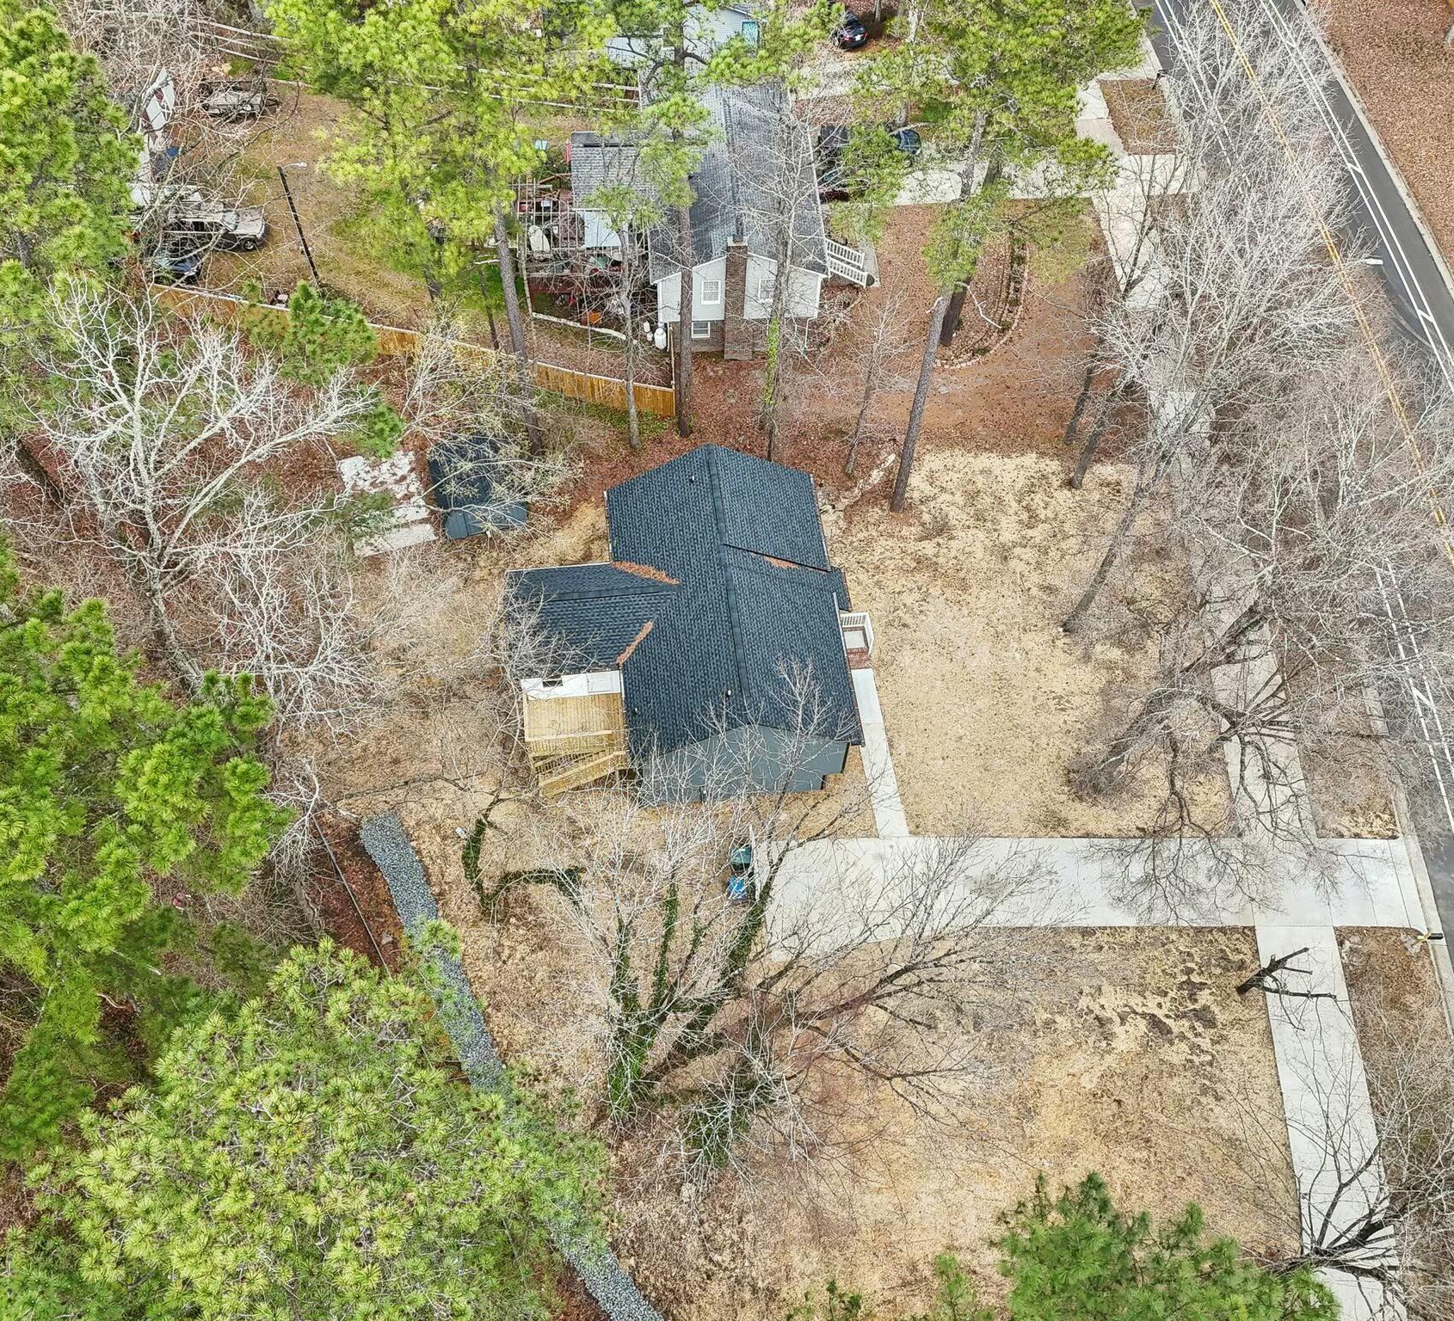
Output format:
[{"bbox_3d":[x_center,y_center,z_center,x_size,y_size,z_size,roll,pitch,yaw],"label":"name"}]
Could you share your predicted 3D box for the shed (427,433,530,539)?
[{"bbox_3d":[-11.134,-7.841,55.186,3.800,3.100,3.600,-11,61,-6],"label":"shed"}]

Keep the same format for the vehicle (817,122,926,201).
[{"bbox_3d":[7.970,-28.681,67.515,5.700,1.850,2.000,-2,60,-2],"label":"vehicle"}]

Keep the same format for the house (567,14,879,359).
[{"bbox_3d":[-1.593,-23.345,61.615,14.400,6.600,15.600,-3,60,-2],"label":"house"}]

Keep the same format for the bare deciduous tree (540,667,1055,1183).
[{"bbox_3d":[1.920,9.313,39.383,14.500,13.500,13.300,1,60,0],"label":"bare deciduous tree"}]

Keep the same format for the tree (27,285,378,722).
[{"bbox_3d":[-20.084,-4.905,47.992,12.300,13.500,14.000,1,60,0],"label":"tree"}]

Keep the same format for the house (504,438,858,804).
[{"bbox_3d":[-2.053,-1.360,49.093,13.200,6.900,13.100,-6,60,-4],"label":"house"}]

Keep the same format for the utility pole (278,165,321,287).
[{"bbox_3d":[-21.065,-21.301,60.394,0.400,7.400,0.400,1,60,0],"label":"utility pole"}]

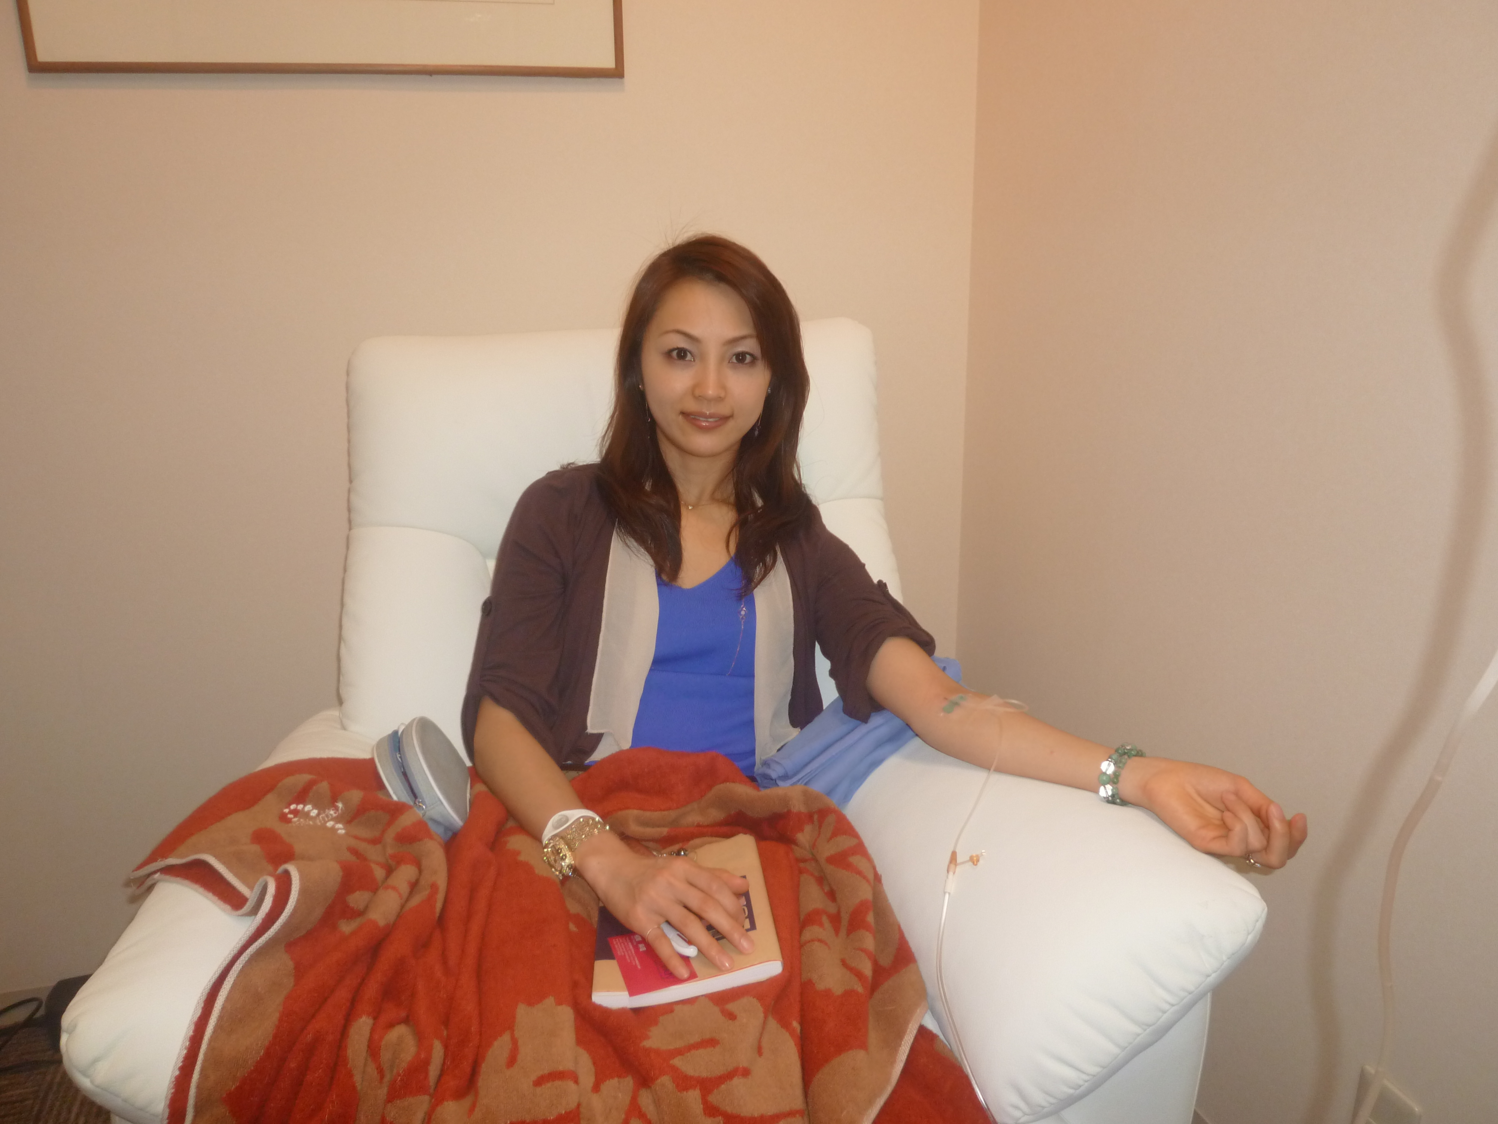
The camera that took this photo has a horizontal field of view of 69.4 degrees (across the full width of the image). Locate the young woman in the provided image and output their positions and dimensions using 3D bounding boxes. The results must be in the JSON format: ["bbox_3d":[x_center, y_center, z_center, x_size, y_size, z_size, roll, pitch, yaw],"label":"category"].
[{"bbox_3d":[0.105,0.300,0.980,0.730,1.180,0.820,-2,14,-8],"label":"young woman"}]

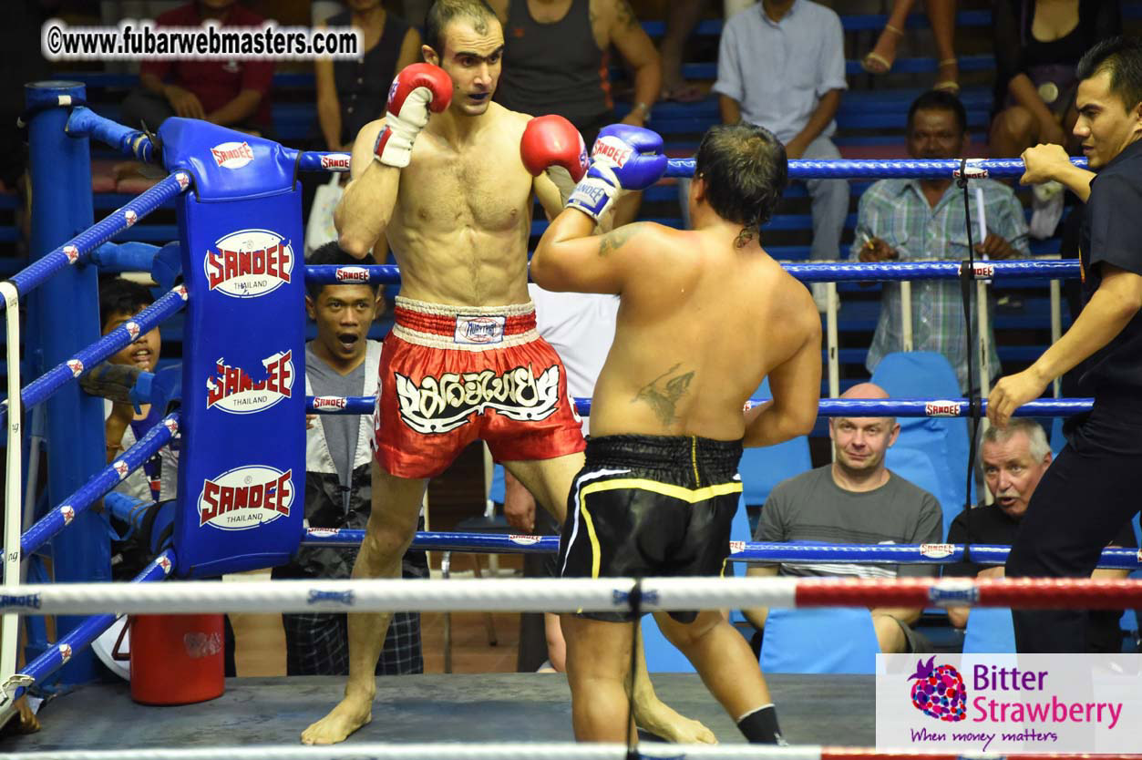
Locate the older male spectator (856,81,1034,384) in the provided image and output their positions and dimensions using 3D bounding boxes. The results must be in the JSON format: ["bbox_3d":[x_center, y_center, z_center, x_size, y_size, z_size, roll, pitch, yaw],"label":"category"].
[{"bbox_3d":[1.094,-0.019,21.550,0.530,1.640,0.420,-1,9,2],"label":"older male spectator"}]

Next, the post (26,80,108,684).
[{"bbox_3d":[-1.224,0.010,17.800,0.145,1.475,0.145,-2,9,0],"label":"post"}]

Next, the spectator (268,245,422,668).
[{"bbox_3d":[-0.546,0.514,18.120,0.500,1.700,0.400,-2,9,-2],"label":"spectator"}]

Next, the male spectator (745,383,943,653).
[{"bbox_3d":[0.742,0.607,19.650,0.540,1.170,0.800,-1,9,4],"label":"male spectator"}]

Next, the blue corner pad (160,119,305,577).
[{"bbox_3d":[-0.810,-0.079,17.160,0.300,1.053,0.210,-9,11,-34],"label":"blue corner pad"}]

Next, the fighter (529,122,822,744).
[{"bbox_3d":[0.230,0.192,15.850,0.690,1.590,0.800,-5,10,-22],"label":"fighter"}]

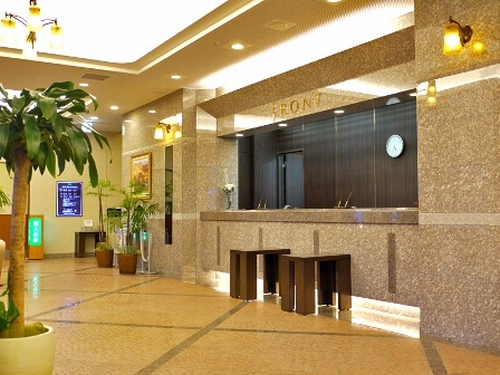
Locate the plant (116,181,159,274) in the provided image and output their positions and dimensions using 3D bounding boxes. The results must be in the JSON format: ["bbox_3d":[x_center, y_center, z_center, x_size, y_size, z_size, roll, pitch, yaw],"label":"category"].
[{"bbox_3d":[-1.872,0.653,8.972,0.632,1.487,0.632,1,-3,-33],"label":"plant"}]

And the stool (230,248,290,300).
[{"bbox_3d":[0.119,1.009,6.496,0.589,0.555,0.352,1,-3,-33],"label":"stool"}]

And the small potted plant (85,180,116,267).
[{"bbox_3d":[-2.696,0.657,10.030,0.555,1.572,0.555,1,-3,-33],"label":"small potted plant"}]

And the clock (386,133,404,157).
[{"bbox_3d":[1.902,-0.542,7.193,0.051,0.305,0.305,1,-3,-33],"label":"clock"}]

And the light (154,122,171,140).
[{"bbox_3d":[-1.355,-0.855,8.412,0.240,0.273,0.148,1,-3,-33],"label":"light"}]

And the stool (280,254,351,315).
[{"bbox_3d":[0.671,0.971,5.621,0.589,0.555,0.372,1,-3,-33],"label":"stool"}]

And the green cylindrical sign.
[{"bbox_3d":[-4.564,0.934,11.623,0.270,0.620,0.173,1,-3,-33],"label":"green cylindrical sign"}]

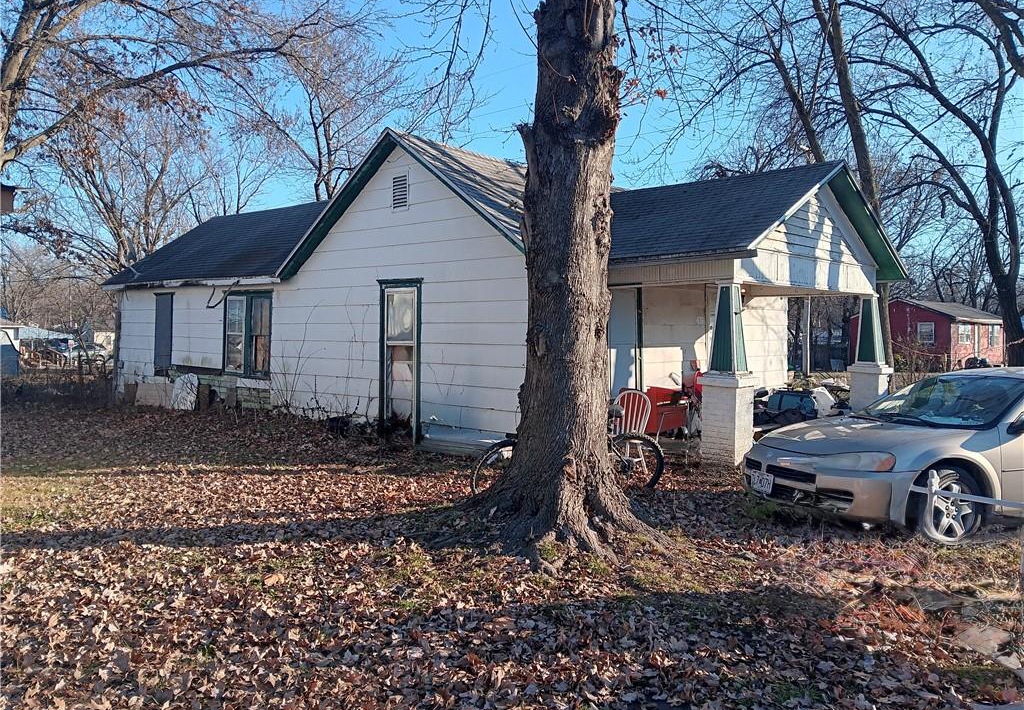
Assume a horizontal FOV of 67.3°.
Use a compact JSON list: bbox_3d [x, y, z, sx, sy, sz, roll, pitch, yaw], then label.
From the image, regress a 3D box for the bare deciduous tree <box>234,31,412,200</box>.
[{"bbox_3d":[-5.887,-4.632,24.216,5.554,10.934,5.554,0,2,0],"label":"bare deciduous tree"}]

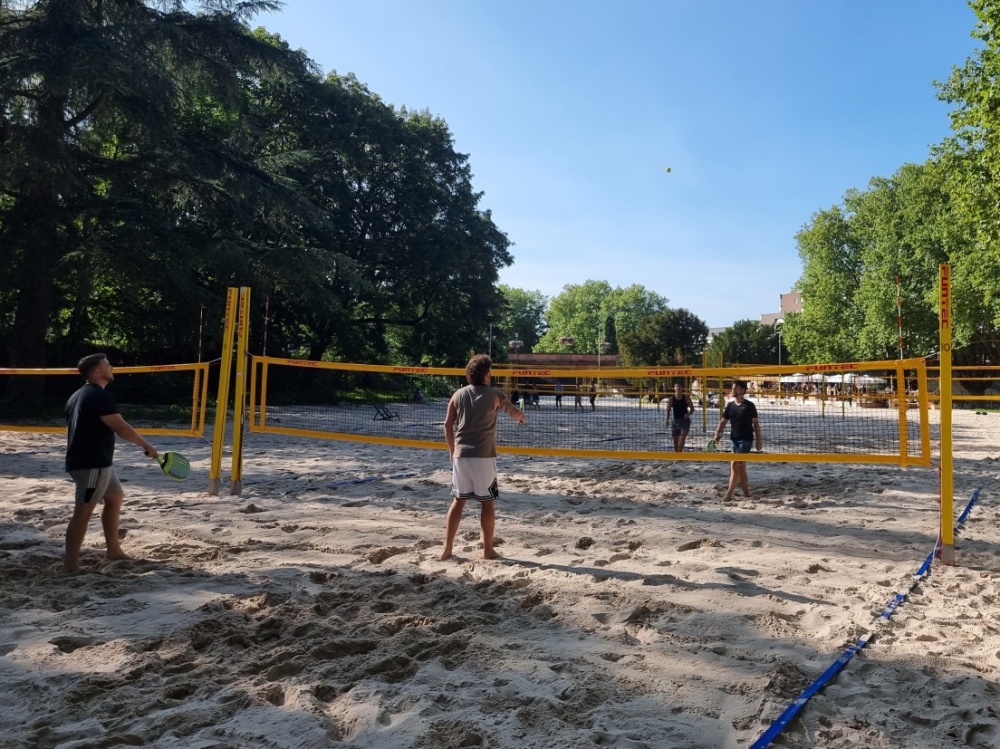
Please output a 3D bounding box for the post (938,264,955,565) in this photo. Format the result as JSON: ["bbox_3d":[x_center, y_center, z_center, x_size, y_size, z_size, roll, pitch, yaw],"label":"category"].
[{"bbox_3d":[4.177,0.371,6.475,0.115,2.800,0.110,0,-1,21],"label":"post"}]

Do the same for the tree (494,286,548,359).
[{"bbox_3d":[2.269,-3.789,85.000,9.000,14.000,8.500,1,-1,0],"label":"tree"}]

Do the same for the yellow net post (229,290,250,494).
[{"bbox_3d":[-3.546,0.222,9.475,0.115,2.830,0.110,2,-1,21],"label":"yellow net post"}]

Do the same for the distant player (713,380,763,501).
[{"bbox_3d":[3.461,0.962,10.100,0.660,1.750,0.460,0,-1,25],"label":"distant player"}]

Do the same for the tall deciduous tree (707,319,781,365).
[{"bbox_3d":[25.403,-1.193,72.000,8.200,9.000,7.500,1,-1,0],"label":"tall deciduous tree"}]

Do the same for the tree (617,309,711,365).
[{"bbox_3d":[15.945,-1.681,68.000,9.000,9.600,8.000,1,-1,0],"label":"tree"}]

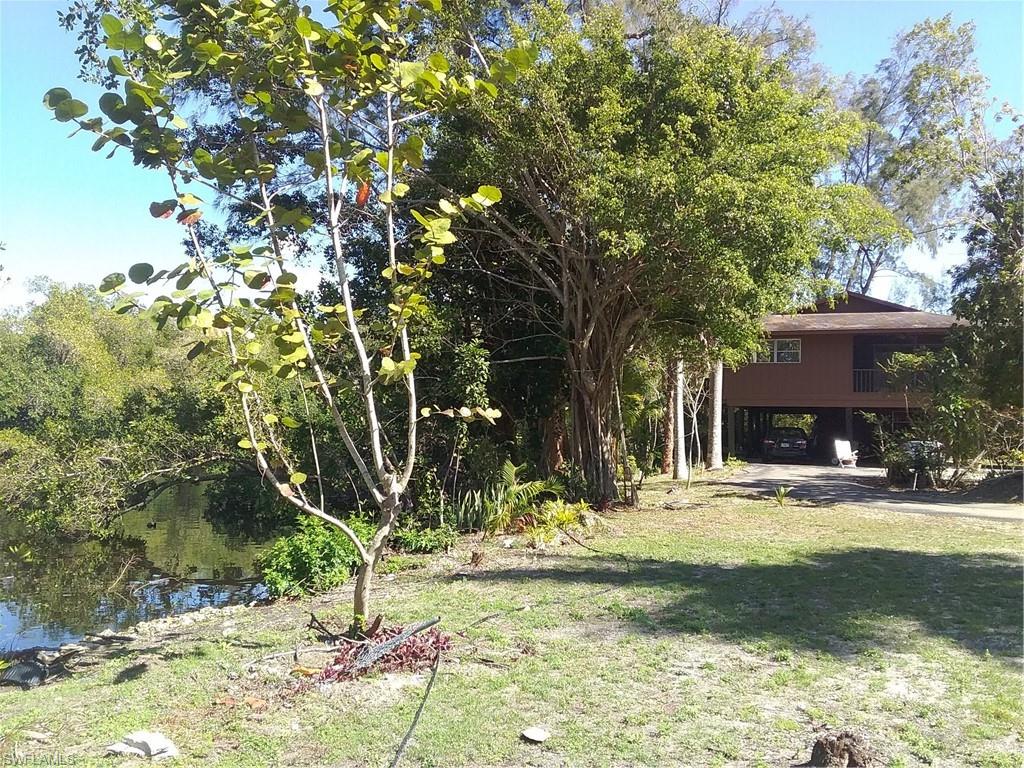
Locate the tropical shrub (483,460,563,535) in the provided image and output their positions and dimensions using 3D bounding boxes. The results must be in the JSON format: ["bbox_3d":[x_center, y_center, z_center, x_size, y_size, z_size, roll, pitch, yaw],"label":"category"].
[{"bbox_3d":[0.150,1.607,13.100,1.150,1.030,1.100,1,-2,0],"label":"tropical shrub"}]

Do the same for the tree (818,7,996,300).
[{"bbox_3d":[20.373,-7.867,47.000,8.900,22.000,8.500,1,-2,0],"label":"tree"}]

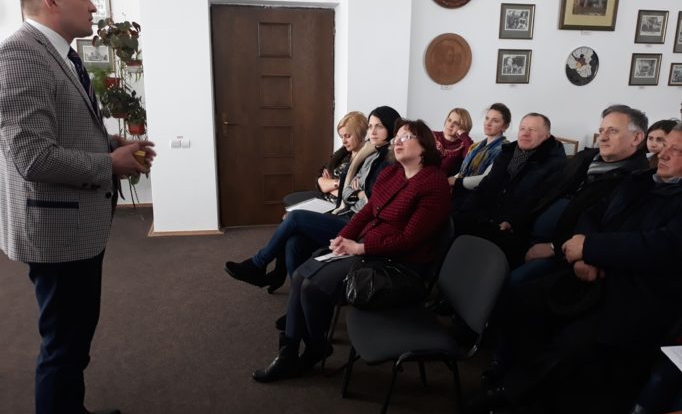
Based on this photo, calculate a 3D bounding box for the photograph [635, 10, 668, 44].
[{"bbox_3d":[3.316,-1.906,5.652,0.361,0.330,0.030,-2,13,-10],"label":"photograph"}]

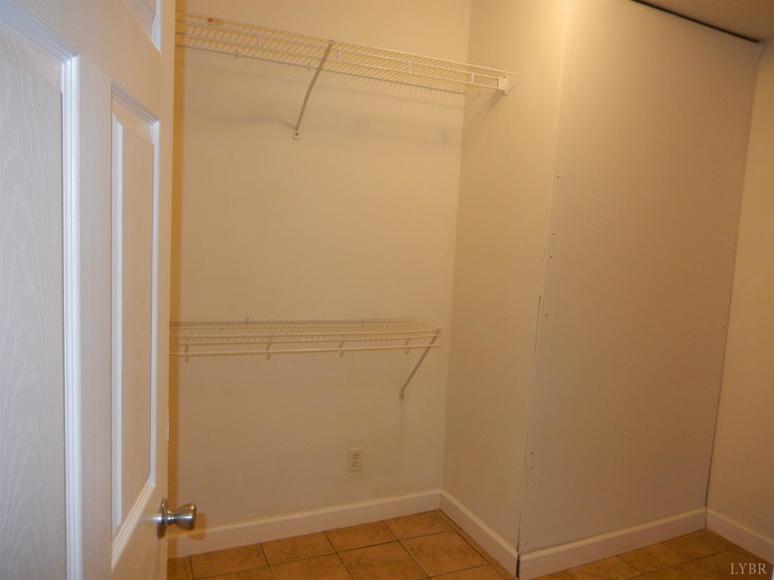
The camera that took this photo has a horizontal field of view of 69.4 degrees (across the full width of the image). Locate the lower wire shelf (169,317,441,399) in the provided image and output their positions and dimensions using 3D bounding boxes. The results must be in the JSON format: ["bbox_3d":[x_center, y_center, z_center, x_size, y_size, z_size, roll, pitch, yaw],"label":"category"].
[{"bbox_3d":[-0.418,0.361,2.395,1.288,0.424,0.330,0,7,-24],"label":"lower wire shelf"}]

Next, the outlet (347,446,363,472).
[{"bbox_3d":[-0.160,0.835,2.751,0.074,0.116,0.008,0,7,-24],"label":"outlet"}]

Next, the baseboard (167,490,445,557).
[{"bbox_3d":[-0.410,1.120,2.674,1.533,0.110,0.014,0,7,-24],"label":"baseboard"}]

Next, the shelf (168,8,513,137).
[{"bbox_3d":[-0.229,-0.791,2.282,1.533,0.321,0.410,0,7,-24],"label":"shelf"}]

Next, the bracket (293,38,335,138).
[{"bbox_3d":[-0.299,-0.787,2.245,0.022,0.323,0.420,0,7,-24],"label":"bracket"}]

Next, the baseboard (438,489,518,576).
[{"bbox_3d":[0.436,1.160,2.709,0.014,0.110,0.637,0,7,-27],"label":"baseboard"}]

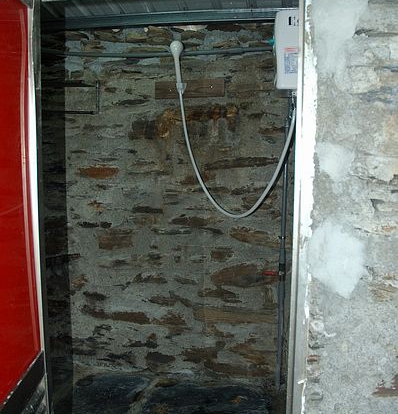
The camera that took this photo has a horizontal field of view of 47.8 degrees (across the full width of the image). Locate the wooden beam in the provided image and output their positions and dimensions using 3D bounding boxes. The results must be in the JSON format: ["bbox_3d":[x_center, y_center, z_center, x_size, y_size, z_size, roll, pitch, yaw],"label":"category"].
[{"bbox_3d":[-0.048,-0.632,2.415,0.376,0.088,0.035,1,8,10],"label":"wooden beam"}]

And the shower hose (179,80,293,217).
[{"bbox_3d":[0.170,-0.293,2.247,0.608,0.712,0.244,1,8,10],"label":"shower hose"}]

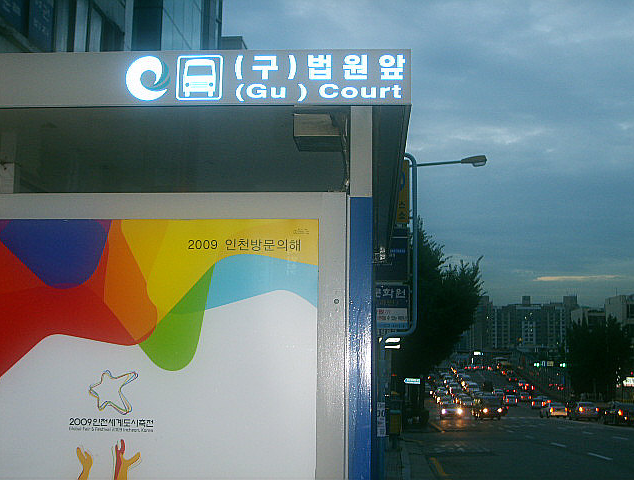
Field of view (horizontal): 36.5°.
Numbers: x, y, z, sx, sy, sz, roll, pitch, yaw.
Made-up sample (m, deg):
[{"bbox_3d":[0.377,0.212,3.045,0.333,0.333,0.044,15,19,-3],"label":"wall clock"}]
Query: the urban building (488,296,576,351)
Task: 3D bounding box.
[{"bbox_3d":[129.070,50.960,580.000,50.330,31.550,15.000,-2,-10,13],"label":"urban building"}]

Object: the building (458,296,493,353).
[{"bbox_3d":[93.090,49.410,565.000,20.010,32.400,16.000,-1,-10,9],"label":"building"}]

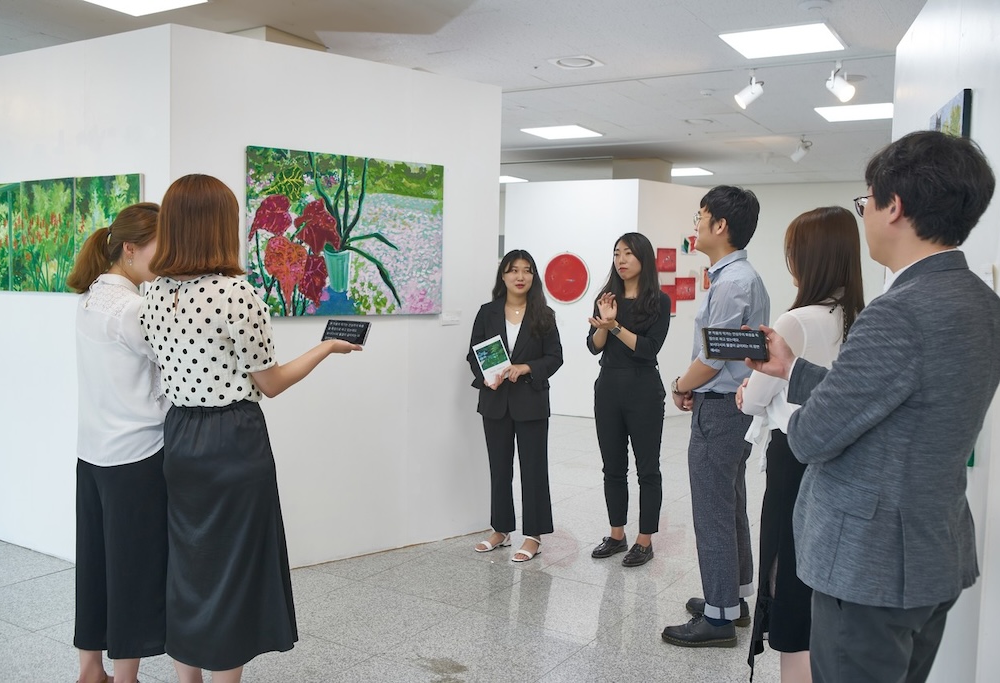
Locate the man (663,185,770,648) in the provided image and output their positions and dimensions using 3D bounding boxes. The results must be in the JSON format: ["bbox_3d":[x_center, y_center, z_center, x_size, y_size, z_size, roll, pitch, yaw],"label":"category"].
[{"bbox_3d":[0.878,0.286,3.688,0.410,1.809,0.480,3,4,16],"label":"man"}]

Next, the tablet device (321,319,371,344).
[{"bbox_3d":[-0.477,-0.029,2.820,0.155,0.075,0.009,4,-24,25],"label":"tablet device"}]

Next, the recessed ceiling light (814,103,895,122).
[{"bbox_3d":[2.896,-1.841,7.298,0.600,0.040,0.600,4,4,30],"label":"recessed ceiling light"}]

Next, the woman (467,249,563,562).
[{"bbox_3d":[0.086,0.310,4.750,0.470,1.574,0.340,2,4,9],"label":"woman"}]

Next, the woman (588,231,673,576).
[{"bbox_3d":[0.667,0.286,4.631,0.410,1.667,0.350,3,4,25],"label":"woman"}]

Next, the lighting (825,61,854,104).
[{"bbox_3d":[2.115,-1.621,5.664,0.120,0.250,0.190,0,4,-19],"label":"lighting"}]

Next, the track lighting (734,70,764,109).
[{"bbox_3d":[1.633,-1.654,5.979,0.190,0.250,0.120,2,4,5],"label":"track lighting"}]

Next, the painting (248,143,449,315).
[{"bbox_3d":[-0.728,-0.511,4.460,1.090,0.775,0.032,-2,5,-39],"label":"painting"}]

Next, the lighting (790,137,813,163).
[{"bbox_3d":[2.811,-1.795,8.520,0.190,0.250,0.120,3,4,25],"label":"lighting"}]

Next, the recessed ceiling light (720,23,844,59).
[{"bbox_3d":[1.631,-1.735,5.234,0.600,0.040,0.600,4,4,30],"label":"recessed ceiling light"}]

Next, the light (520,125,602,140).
[{"bbox_3d":[0.589,-1.989,8.608,0.600,0.040,0.600,4,4,30],"label":"light"}]

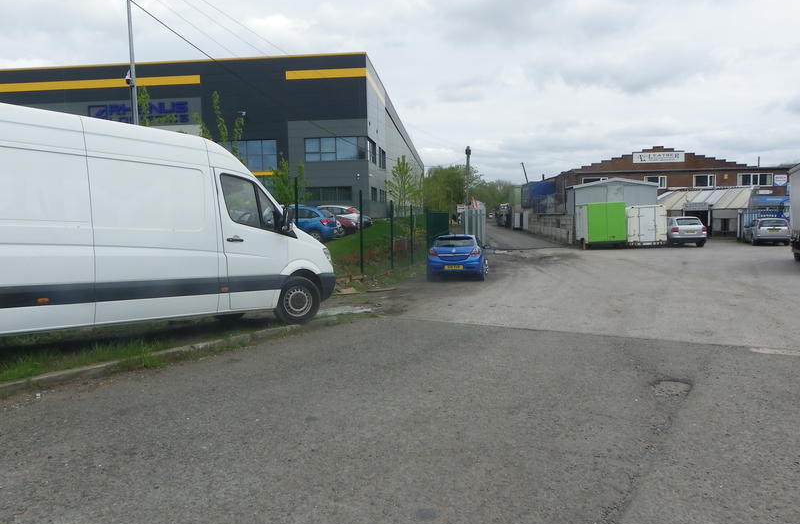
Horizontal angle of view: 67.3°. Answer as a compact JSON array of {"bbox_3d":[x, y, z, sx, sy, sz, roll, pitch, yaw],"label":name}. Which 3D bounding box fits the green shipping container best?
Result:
[{"bbox_3d":[11.925,-2.187,35.876,2.050,2.500,5.000,-1,5,9],"label":"green shipping container"}]

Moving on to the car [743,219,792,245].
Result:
[{"bbox_3d":[20.948,-1.732,34.384,1.840,1.500,4.470,0,5,22],"label":"car"}]

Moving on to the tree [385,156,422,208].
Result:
[{"bbox_3d":[0.208,-3.124,27.838,1.800,3.672,1.800,-1,5,4],"label":"tree"}]

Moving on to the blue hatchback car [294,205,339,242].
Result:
[{"bbox_3d":[-4.643,-1.566,25.703,3.940,1.520,1.730,-1,5,4],"label":"blue hatchback car"}]

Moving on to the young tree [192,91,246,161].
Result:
[{"bbox_3d":[-4.559,-2.058,15.374,1.700,4.422,1.700,-1,5,4],"label":"young tree"}]

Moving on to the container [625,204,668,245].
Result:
[{"bbox_3d":[14.532,-2.179,35.887,2.100,2.350,4.400,0,5,16],"label":"container"}]

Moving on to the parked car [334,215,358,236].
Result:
[{"bbox_3d":[-4.041,-1.954,29.893,4.100,1.480,1.740,-1,5,4],"label":"parked car"}]

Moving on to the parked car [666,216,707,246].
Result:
[{"bbox_3d":[16.331,-1.795,35.359,1.930,1.700,4.780,-1,5,10],"label":"parked car"}]

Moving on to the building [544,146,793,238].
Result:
[{"bbox_3d":[21.157,-5.707,51.118,15.500,6.800,15.000,-1,5,4],"label":"building"}]

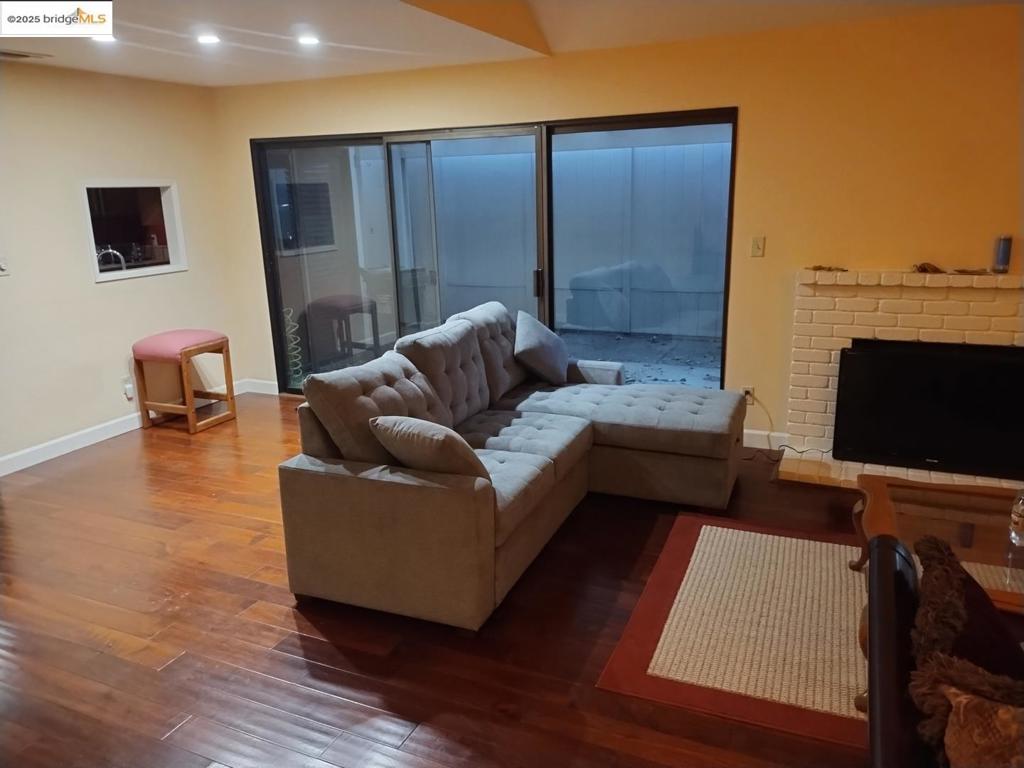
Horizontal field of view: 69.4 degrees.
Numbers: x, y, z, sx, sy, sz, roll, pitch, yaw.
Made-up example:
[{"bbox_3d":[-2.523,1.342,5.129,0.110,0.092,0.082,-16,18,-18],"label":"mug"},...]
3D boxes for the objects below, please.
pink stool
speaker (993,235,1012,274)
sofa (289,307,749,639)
[{"bbox_3d":[-2.405,-0.044,5.441,0.480,0.700,0.420,6,17,25],"label":"pink stool"},{"bbox_3d":[2.526,-0.660,3.804,0.070,0.183,0.070,5,16,23],"label":"speaker"},{"bbox_3d":[0.209,0.248,3.591,1.570,0.950,2.070,4,16,21],"label":"sofa"}]

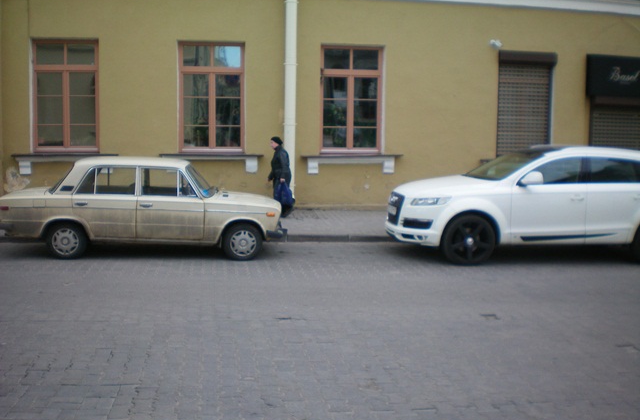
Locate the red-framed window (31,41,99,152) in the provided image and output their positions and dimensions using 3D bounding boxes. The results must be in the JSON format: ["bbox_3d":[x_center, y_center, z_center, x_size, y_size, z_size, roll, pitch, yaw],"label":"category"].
[{"bbox_3d":[-5.406,-2.427,14.925,1.380,2.360,0.120,0,6,-8],"label":"red-framed window"}]

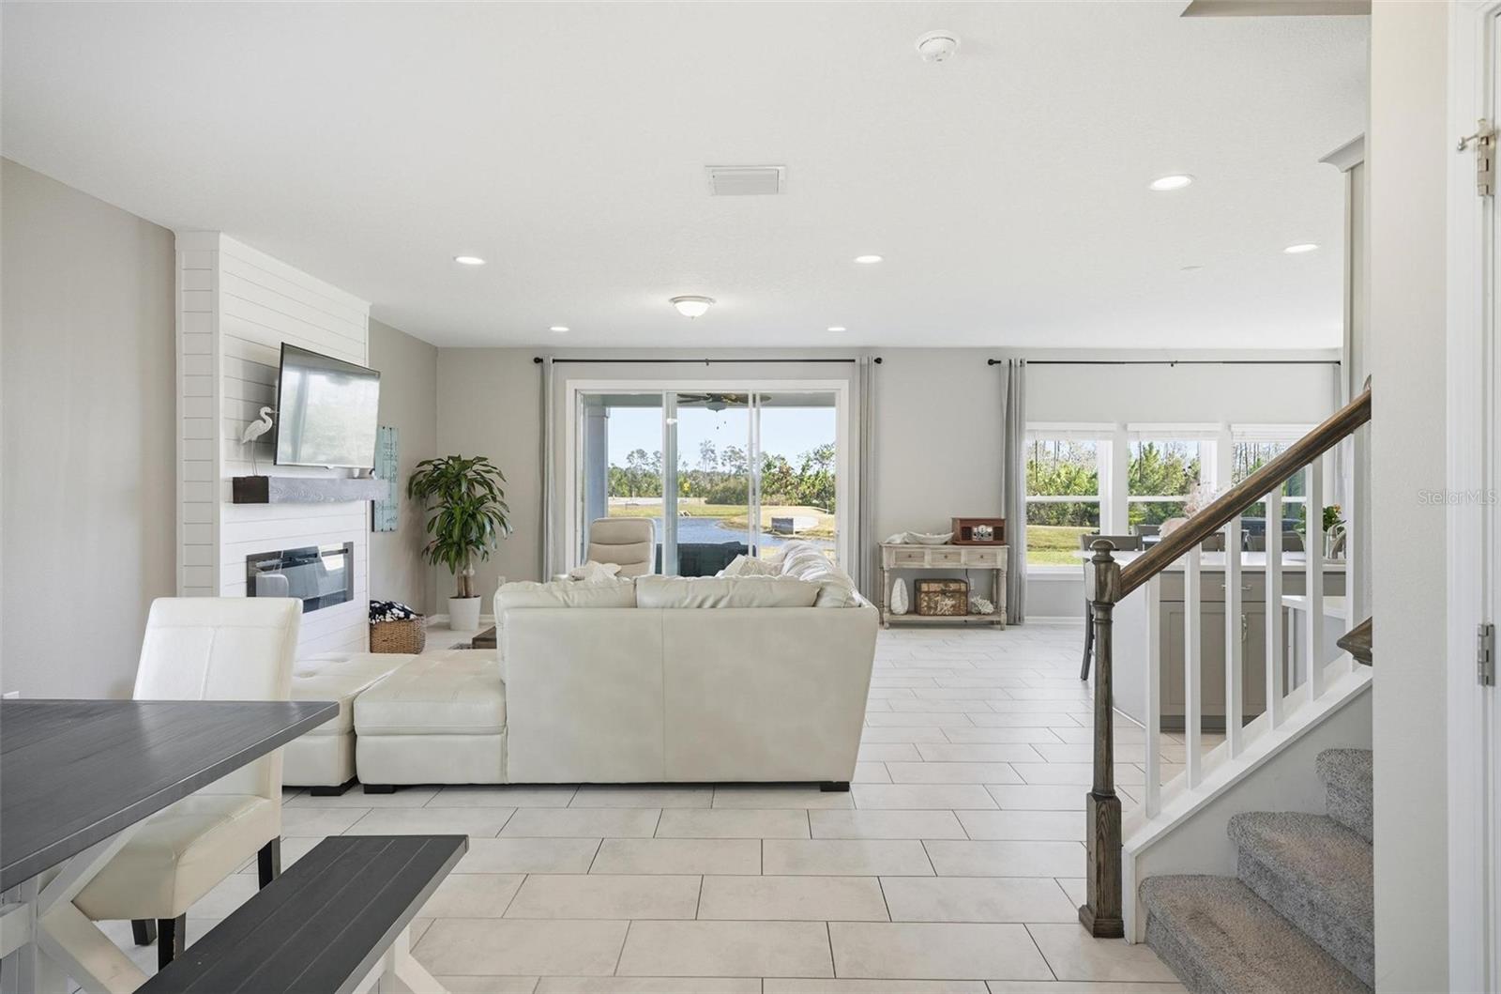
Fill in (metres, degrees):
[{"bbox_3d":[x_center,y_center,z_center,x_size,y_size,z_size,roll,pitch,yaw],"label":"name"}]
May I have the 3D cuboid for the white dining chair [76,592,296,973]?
[{"bbox_3d":[-1.651,0.827,2.262,0.452,1.020,0.580,0,1,0],"label":"white dining chair"}]

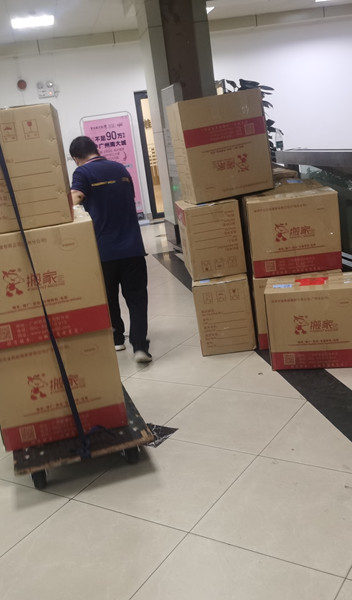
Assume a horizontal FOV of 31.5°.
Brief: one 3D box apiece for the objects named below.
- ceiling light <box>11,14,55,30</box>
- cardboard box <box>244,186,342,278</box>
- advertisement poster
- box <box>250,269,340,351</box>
[{"bbox_3d":[-1.922,-3.763,8.414,0.600,0.050,0.600,-11,15,-10],"label":"ceiling light"},{"bbox_3d":[0.768,-0.447,4.102,0.554,0.482,0.356,-6,15,7],"label":"cardboard box"},{"bbox_3d":[-1.037,-2.200,10.472,0.860,1.790,0.050,-11,15,-10],"label":"advertisement poster"},{"bbox_3d":[0.818,0.022,4.207,0.554,0.482,0.356,-6,15,7],"label":"box"}]

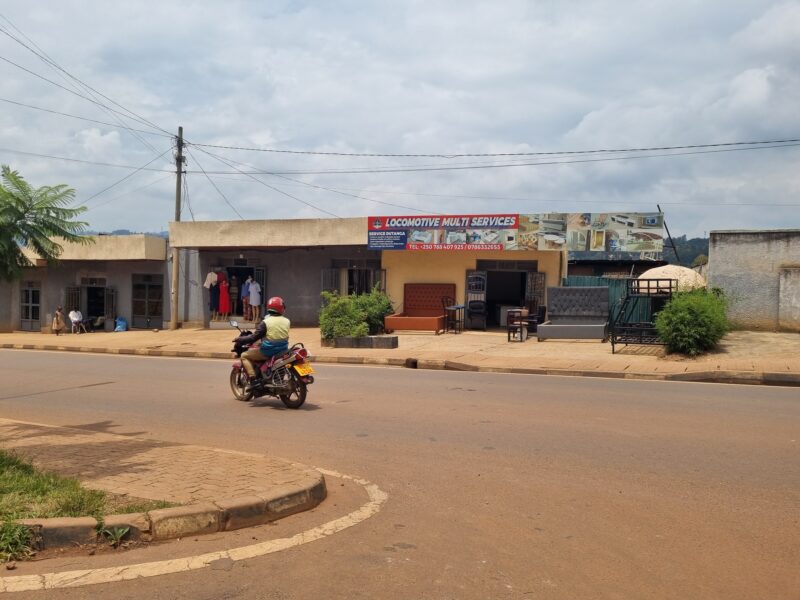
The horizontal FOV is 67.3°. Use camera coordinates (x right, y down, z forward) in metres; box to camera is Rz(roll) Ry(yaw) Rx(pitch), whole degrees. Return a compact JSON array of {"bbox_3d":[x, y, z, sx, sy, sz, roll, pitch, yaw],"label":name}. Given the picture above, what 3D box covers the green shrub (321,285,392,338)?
[{"bbox_3d":[-1.200,0.330,16.600,1.980,1.420,1.300,1,0,16],"label":"green shrub"}]

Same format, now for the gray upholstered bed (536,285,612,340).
[{"bbox_3d":[5.100,0.370,17.500,1.840,1.500,2.200,1,0,20],"label":"gray upholstered bed"}]

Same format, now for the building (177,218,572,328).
[{"bbox_3d":[-0.904,-0.800,22.913,14.000,3.800,6.000,1,0,16],"label":"building"}]

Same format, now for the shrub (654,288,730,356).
[{"bbox_3d":[6.940,0.510,14.300,1.700,1.580,1.600,1,0,16],"label":"shrub"}]

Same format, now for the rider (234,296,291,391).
[{"bbox_3d":[-2.070,0.660,9.250,0.880,1.460,0.650,1,0,41],"label":"rider"}]

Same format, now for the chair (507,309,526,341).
[{"bbox_3d":[3.320,0.720,17.200,0.440,0.920,0.470,1,0,25],"label":"chair"}]

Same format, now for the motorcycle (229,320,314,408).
[{"bbox_3d":[-2.020,1.000,9.300,1.950,1.200,0.740,1,0,42],"label":"motorcycle"}]

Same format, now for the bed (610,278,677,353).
[{"bbox_3d":[6.342,0.355,15.449,1.330,1.800,1.950,1,0,28],"label":"bed"}]

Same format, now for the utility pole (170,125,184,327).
[{"bbox_3d":[-8.200,-2.650,22.300,0.320,7.600,0.320,1,0,16],"label":"utility pole"}]

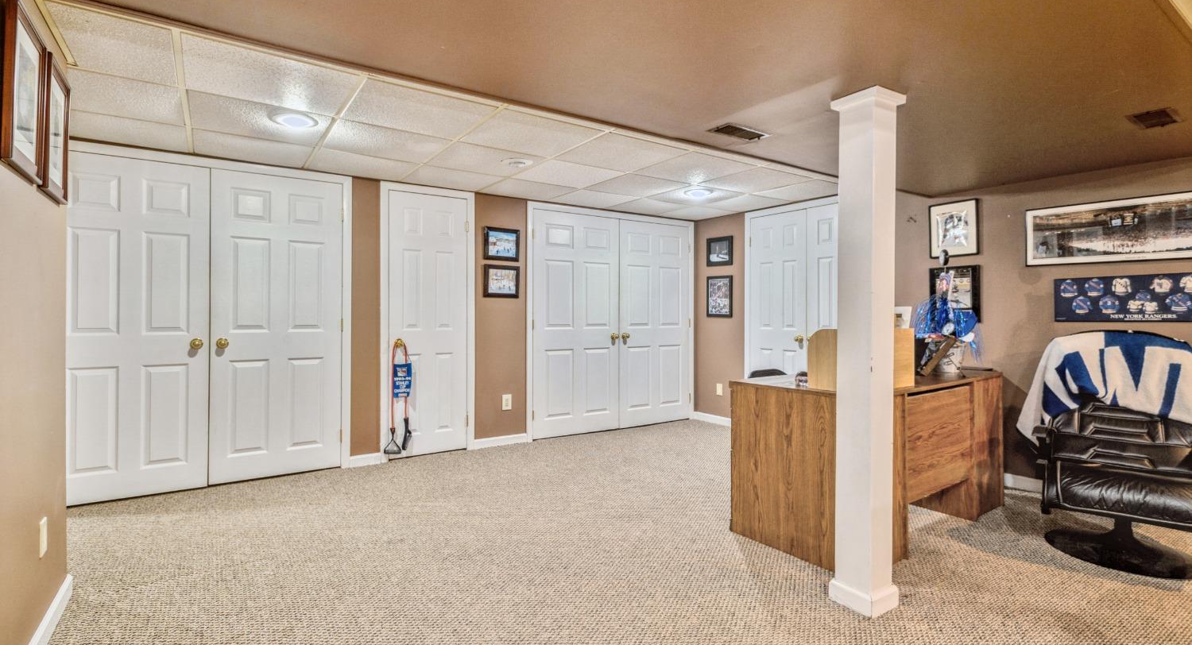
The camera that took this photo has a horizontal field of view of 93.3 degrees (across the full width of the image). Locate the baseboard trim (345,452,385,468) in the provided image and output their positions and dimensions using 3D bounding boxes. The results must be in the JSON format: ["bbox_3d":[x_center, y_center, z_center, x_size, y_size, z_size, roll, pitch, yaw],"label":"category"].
[{"bbox_3d":[-1.656,0.995,4.049,0.229,0.080,0.014,0,1,-34],"label":"baseboard trim"}]

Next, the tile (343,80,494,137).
[{"bbox_3d":[-0.870,-1.033,2.736,0.607,0.018,0.603,0,1,-34],"label":"tile"}]

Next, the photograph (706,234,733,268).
[{"bbox_3d":[1.226,-0.706,5.603,0.020,0.284,0.336,0,1,-36],"label":"photograph"}]

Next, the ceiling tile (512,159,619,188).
[{"bbox_3d":[-0.205,-1.042,3.939,0.605,0.020,0.605,0,1,-35],"label":"ceiling tile"}]

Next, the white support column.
[{"bbox_3d":[1.014,0.109,2.112,0.175,1.892,0.182,0,1,-35],"label":"white support column"}]

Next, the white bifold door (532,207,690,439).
[{"bbox_3d":[0.214,0.012,5.237,1.799,1.949,0.046,0,1,-34],"label":"white bifold door"}]

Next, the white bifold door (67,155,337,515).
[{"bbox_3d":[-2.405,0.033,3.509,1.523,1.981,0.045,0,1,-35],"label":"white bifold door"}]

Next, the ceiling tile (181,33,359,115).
[{"bbox_3d":[-1.385,-1.036,2.411,0.600,0.020,0.590,0,1,-35],"label":"ceiling tile"}]

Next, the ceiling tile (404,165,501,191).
[{"bbox_3d":[-1.028,-1.044,4.063,0.607,0.018,0.511,0,1,-34],"label":"ceiling tile"}]

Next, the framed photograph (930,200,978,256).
[{"bbox_3d":[2.434,-0.633,3.837,0.025,0.365,0.302,0,1,-35],"label":"framed photograph"}]

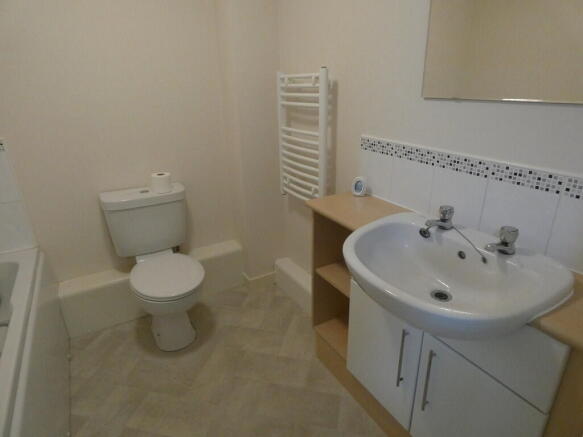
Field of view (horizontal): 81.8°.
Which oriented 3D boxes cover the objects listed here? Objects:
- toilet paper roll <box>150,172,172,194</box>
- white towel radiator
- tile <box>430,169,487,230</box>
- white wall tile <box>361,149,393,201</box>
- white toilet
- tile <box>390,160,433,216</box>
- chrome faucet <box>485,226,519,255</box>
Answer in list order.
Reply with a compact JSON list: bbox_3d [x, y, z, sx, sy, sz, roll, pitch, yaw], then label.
[{"bbox_3d":[-0.769,-0.215,1.996,0.106,0.097,0.106,-13,25,-27],"label":"toilet paper roll"},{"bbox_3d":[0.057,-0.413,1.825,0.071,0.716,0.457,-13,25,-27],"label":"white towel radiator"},{"bbox_3d":[0.564,-0.063,1.147,0.010,0.193,0.196,-13,25,-27],"label":"tile"},{"bbox_3d":[0.368,-0.188,1.471,0.010,0.193,0.197,-13,25,-27],"label":"white wall tile"},{"bbox_3d":[-0.731,0.287,1.929,0.462,0.778,0.721,-13,25,-27],"label":"white toilet"},{"bbox_3d":[0.466,-0.126,1.309,0.010,0.193,0.203,-13,25,-27],"label":"tile"},{"bbox_3d":[0.571,0.068,0.910,0.117,0.081,0.055,-13,25,-27],"label":"chrome faucet"}]

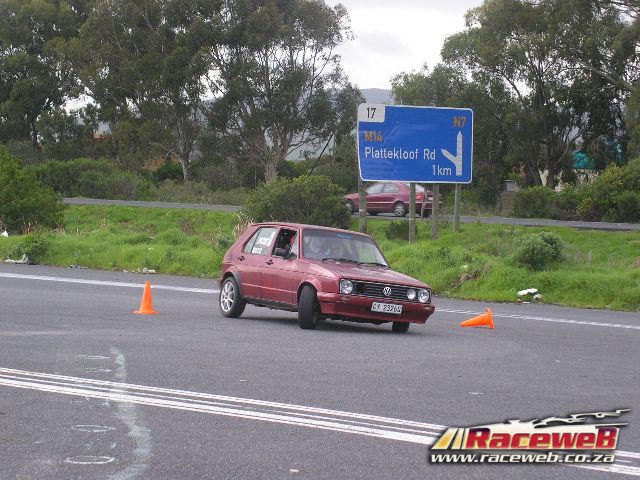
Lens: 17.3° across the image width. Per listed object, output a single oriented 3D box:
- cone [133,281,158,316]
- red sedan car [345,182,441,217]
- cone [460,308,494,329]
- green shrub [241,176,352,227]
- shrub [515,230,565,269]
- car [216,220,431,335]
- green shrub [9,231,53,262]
[{"bbox_3d":[-2.424,0.808,29.450,0.310,0.480,0.310,1,2,-45],"label":"cone"},{"bbox_3d":[2.517,-1.554,78.000,4.200,1.400,1.670,3,2,41],"label":"red sedan car"},{"bbox_3d":[2.179,1.121,29.350,0.480,0.300,0.300,-13,0,-13],"label":"cone"},{"bbox_3d":[-0.691,-1.118,62.000,3.150,1.650,2.700,2,1,0],"label":"green shrub"},{"bbox_3d":[4.739,0.237,45.500,1.080,0.880,1.000,2,1,0],"label":"shrub"},{"bbox_3d":[0.016,0.472,28.416,1.630,1.370,3.760,4,0,-27],"label":"car"},{"bbox_3d":[-6.365,0.154,46.500,0.950,0.730,0.850,2,1,0],"label":"green shrub"}]

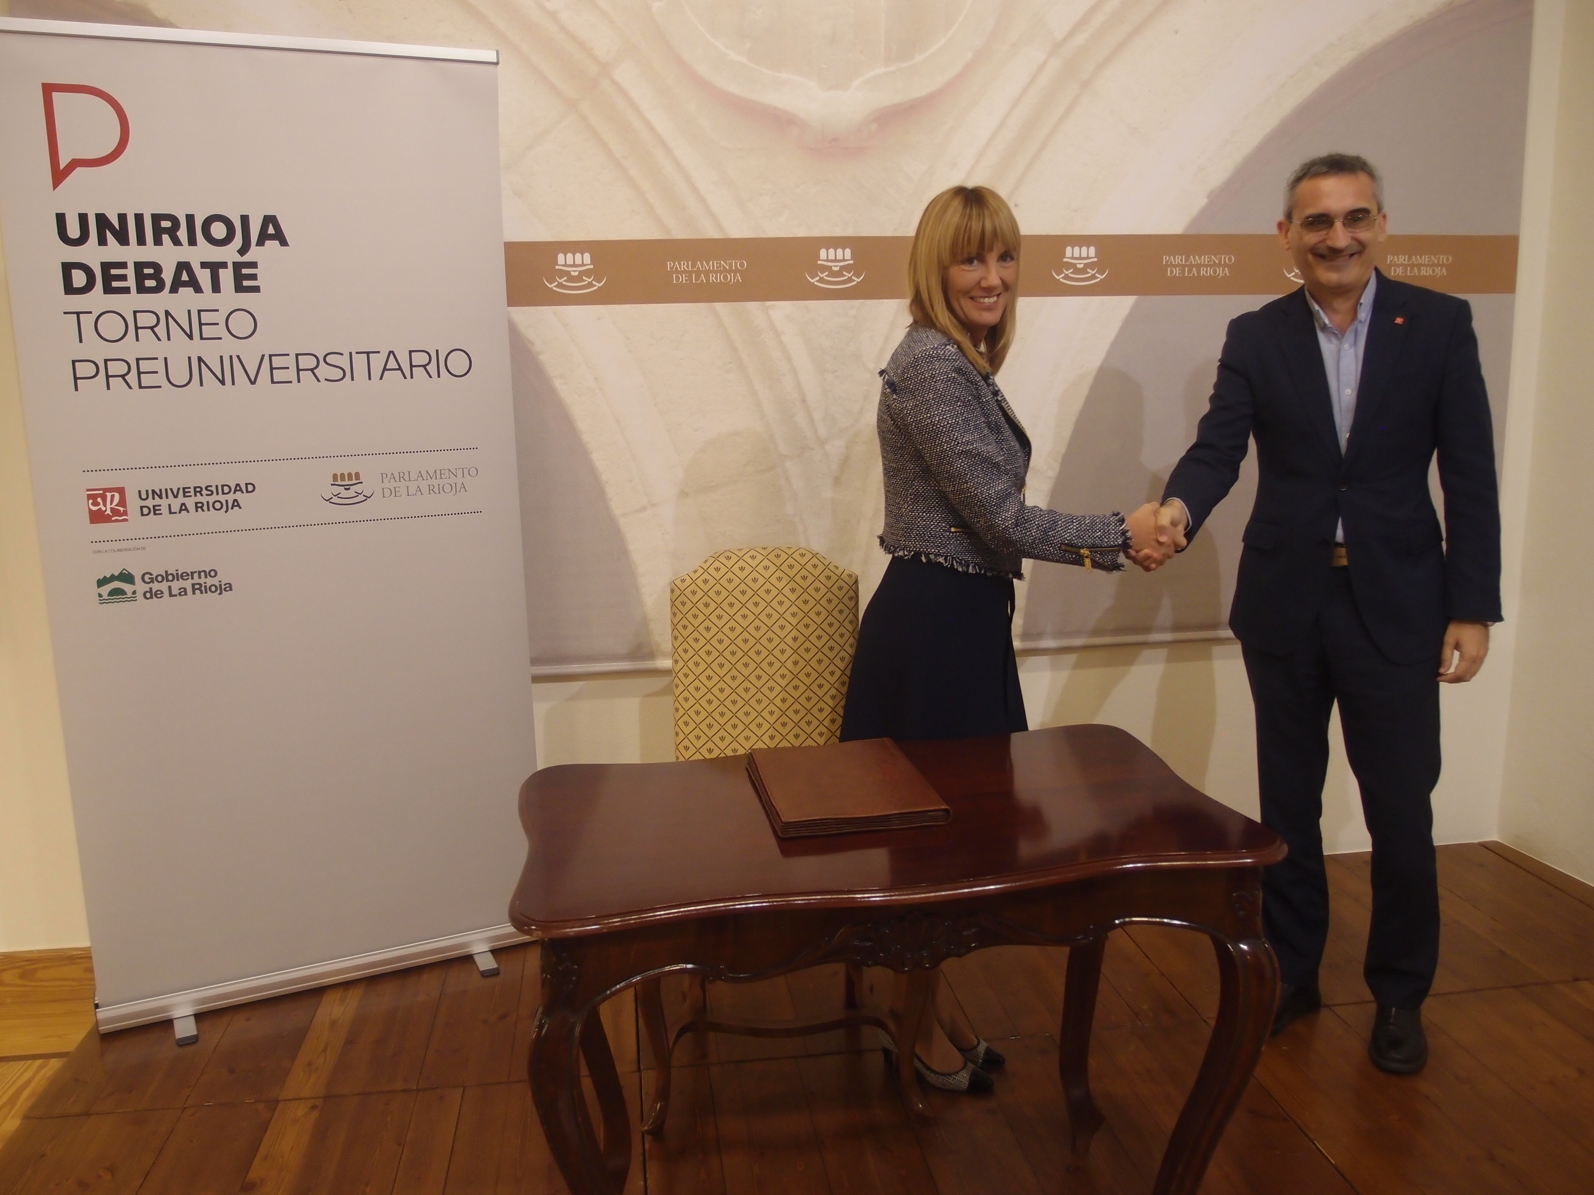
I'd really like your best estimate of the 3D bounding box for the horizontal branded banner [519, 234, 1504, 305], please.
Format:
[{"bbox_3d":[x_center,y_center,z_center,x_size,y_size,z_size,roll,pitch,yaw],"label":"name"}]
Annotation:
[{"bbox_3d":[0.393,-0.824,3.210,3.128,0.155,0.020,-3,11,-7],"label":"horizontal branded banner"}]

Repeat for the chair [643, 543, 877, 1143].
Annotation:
[{"bbox_3d":[-0.038,0.451,2.590,0.560,1.035,0.575,-2,11,-3],"label":"chair"}]

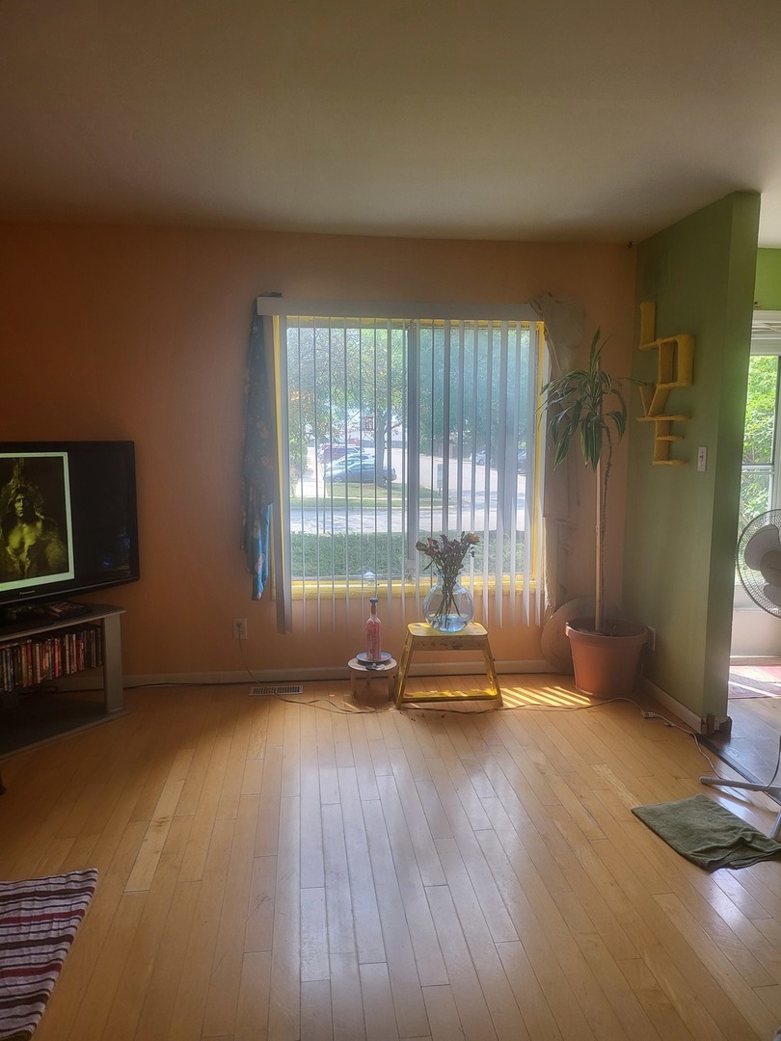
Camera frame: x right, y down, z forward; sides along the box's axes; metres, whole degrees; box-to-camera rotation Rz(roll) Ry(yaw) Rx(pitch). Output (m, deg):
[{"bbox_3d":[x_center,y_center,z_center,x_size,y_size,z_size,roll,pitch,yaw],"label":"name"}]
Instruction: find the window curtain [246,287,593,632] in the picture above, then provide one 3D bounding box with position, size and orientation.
[{"bbox_3d":[0.146,-0.288,3.913,1.810,1.800,0.140,-1,7,-7],"label":"window curtain"}]

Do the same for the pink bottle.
[{"bbox_3d":[-0.086,0.574,3.820,0.083,0.342,0.083,-1,7,-7],"label":"pink bottle"}]

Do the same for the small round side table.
[{"bbox_3d":[-0.097,0.845,3.853,0.250,0.175,0.250,-1,7,-7],"label":"small round side table"}]

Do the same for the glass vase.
[{"bbox_3d":[0.303,0.416,3.768,0.265,0.312,0.265,-1,7,-7],"label":"glass vase"}]

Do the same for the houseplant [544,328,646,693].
[{"bbox_3d":[1.082,-0.033,3.829,0.570,1.930,0.500,-1,7,-7],"label":"houseplant"}]

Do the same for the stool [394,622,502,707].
[{"bbox_3d":[0.287,0.752,3.803,0.535,0.375,0.270,0,7,-4],"label":"stool"}]

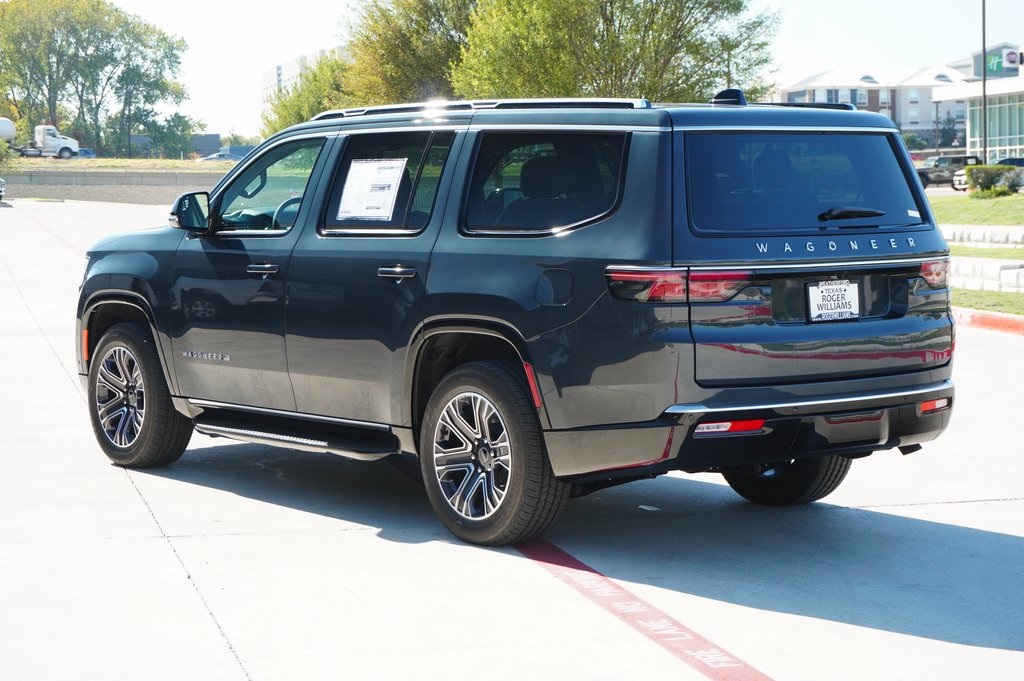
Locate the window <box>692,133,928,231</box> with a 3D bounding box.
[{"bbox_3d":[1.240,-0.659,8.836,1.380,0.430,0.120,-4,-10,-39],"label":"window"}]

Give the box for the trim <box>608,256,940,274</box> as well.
[{"bbox_3d":[1.245,-0.324,8.858,1.860,0.035,0.380,-4,6,-39],"label":"trim"}]

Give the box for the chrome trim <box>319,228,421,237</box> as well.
[{"bbox_3d":[-0.651,-0.492,9.755,0.030,0.040,0.809,-4,6,-39],"label":"chrome trim"}]

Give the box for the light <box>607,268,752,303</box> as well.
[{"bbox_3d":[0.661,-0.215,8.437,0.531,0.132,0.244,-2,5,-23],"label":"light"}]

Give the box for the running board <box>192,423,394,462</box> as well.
[{"bbox_3d":[-1.048,0.468,10.226,0.170,0.090,1.740,-4,6,-39],"label":"running board"}]

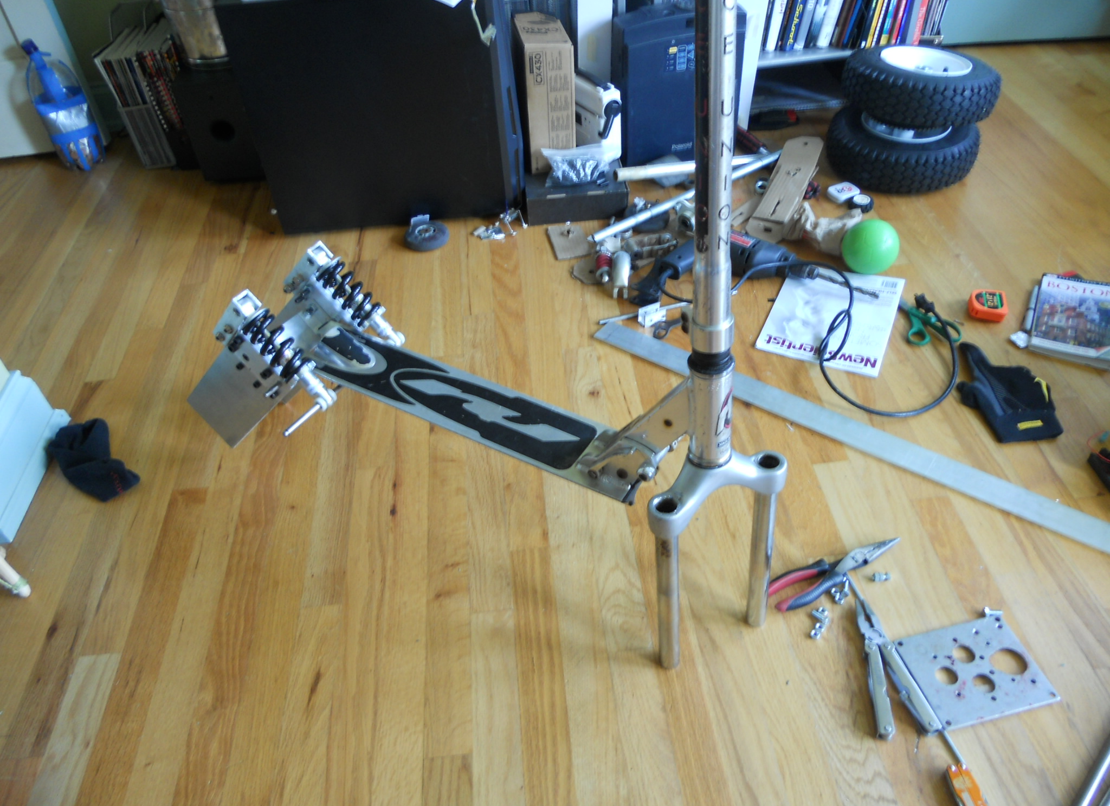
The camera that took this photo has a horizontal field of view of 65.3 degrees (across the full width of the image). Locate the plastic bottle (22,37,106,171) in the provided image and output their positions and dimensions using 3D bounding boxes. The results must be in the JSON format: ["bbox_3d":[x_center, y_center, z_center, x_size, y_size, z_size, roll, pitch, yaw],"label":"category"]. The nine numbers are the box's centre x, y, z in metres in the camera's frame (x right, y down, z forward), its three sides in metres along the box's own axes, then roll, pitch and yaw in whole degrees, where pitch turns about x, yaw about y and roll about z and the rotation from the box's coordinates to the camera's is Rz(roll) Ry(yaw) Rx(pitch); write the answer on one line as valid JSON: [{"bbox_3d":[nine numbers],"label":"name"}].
[{"bbox_3d":[-1.171,-0.702,2.045,0.110,0.300,0.110,-5,43,0],"label":"plastic bottle"}]

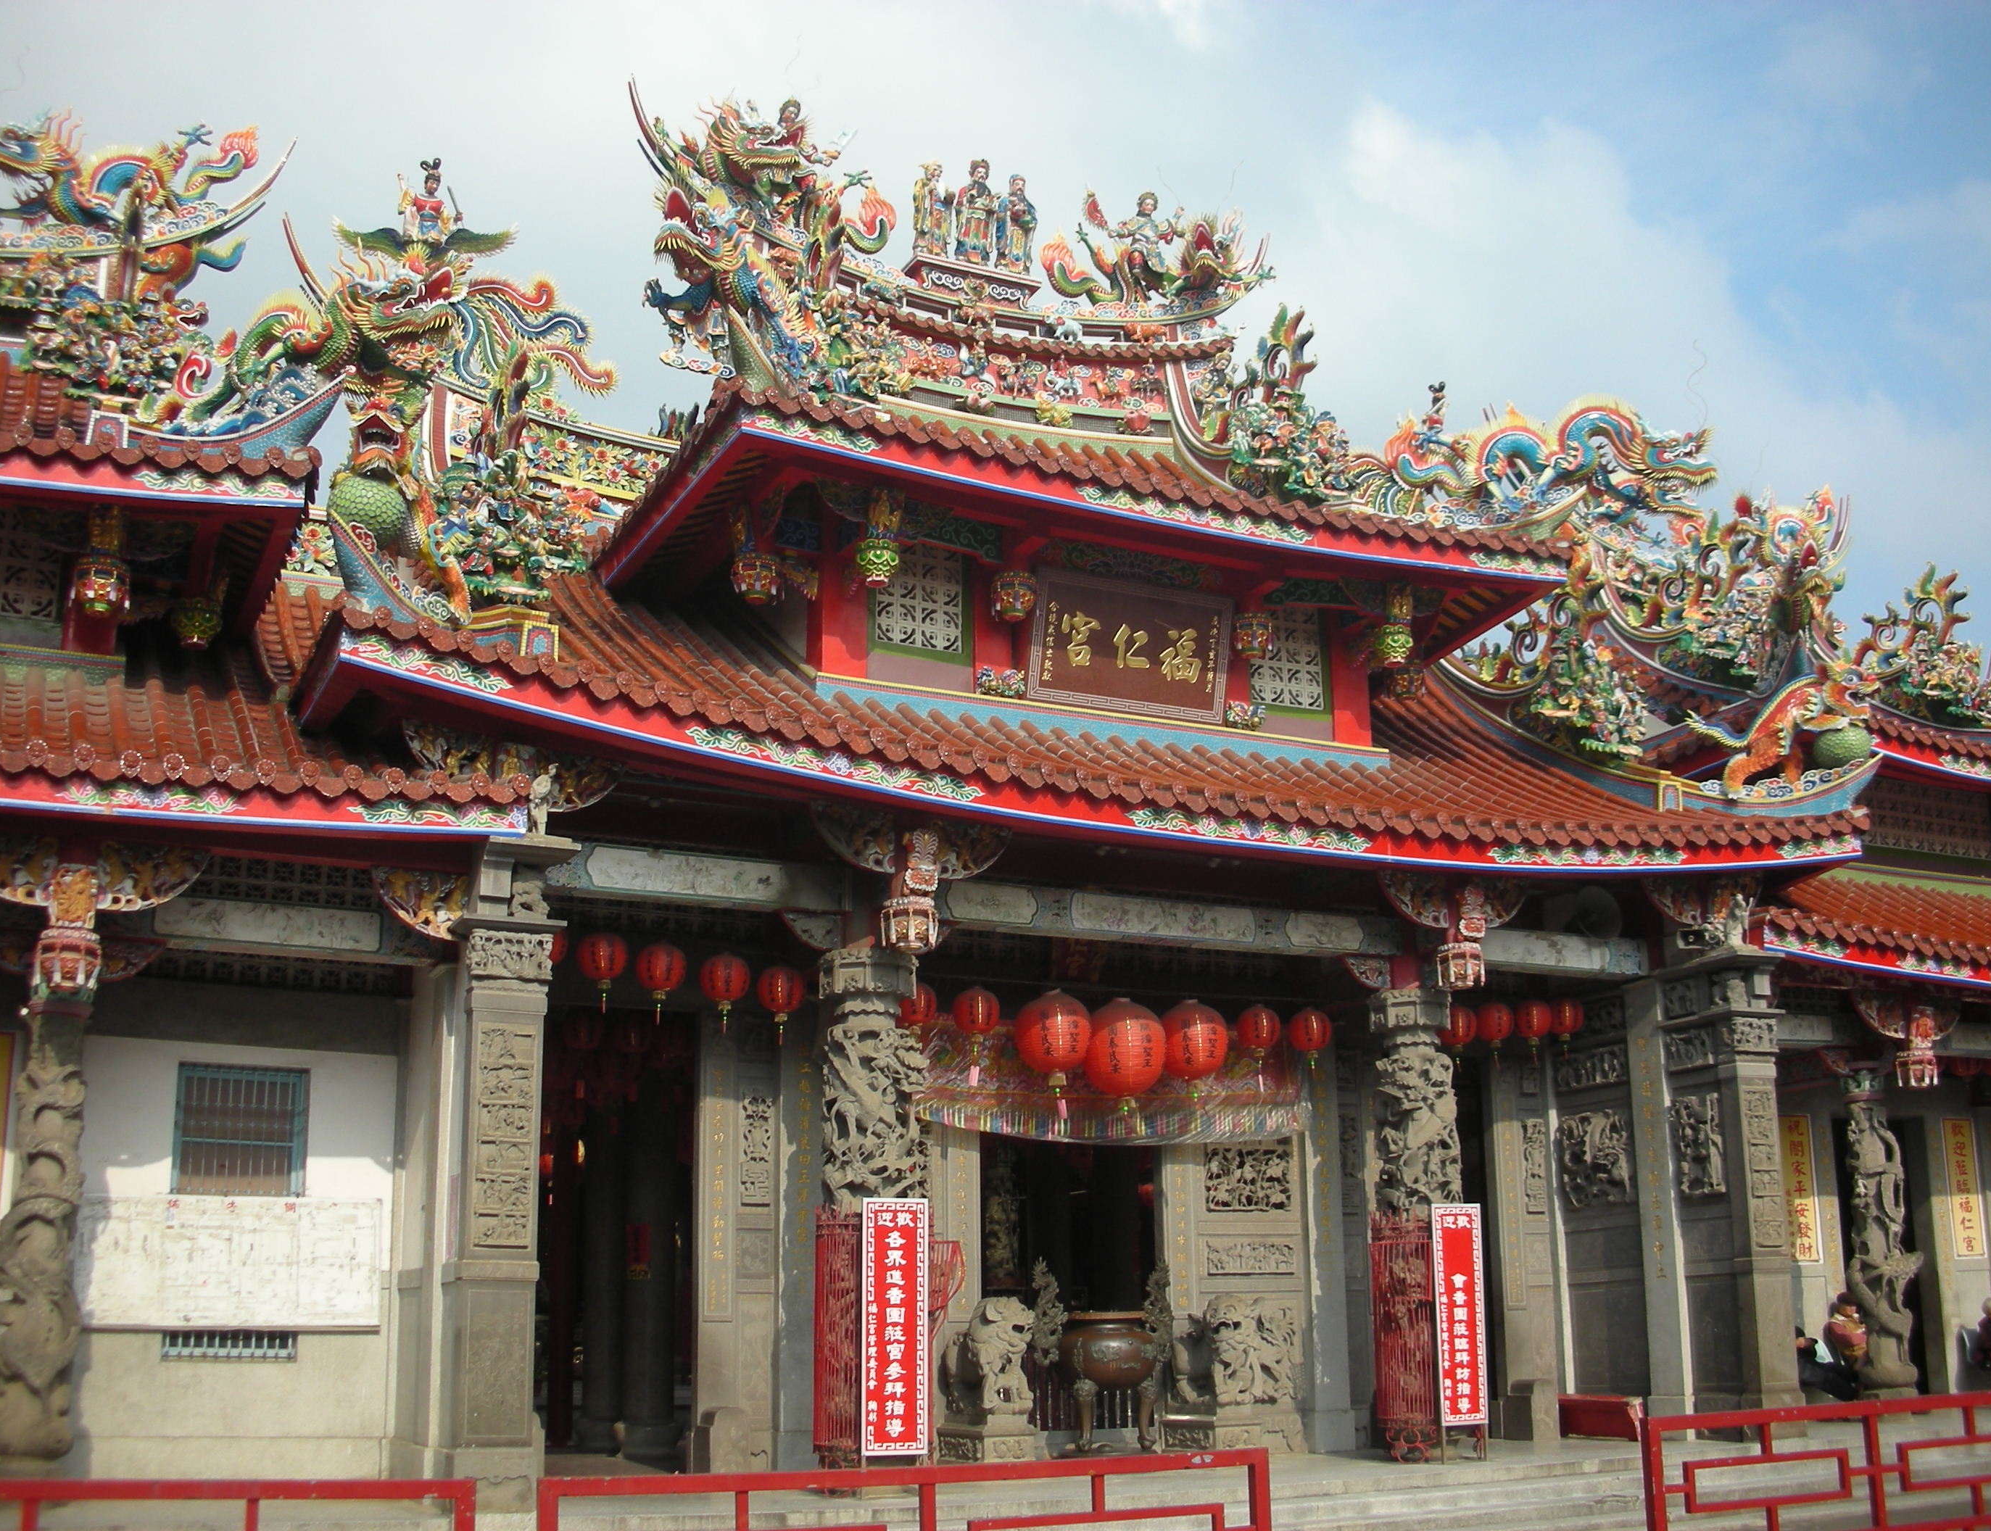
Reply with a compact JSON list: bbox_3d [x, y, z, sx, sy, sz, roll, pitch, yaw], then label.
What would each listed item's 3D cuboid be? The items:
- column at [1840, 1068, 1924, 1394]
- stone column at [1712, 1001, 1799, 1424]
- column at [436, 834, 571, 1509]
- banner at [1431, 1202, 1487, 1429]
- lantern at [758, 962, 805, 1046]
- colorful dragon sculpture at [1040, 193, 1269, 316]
[{"bbox_3d":[8.217,4.348,19.109,0.620,2.800,0.600,7,-16,-27],"label":"column"},{"bbox_3d":[6.555,3.933,17.919,0.530,3.620,0.500,7,-15,-29],"label":"stone column"},{"bbox_3d":[-3.274,2.635,13.530,0.673,4.456,0.638,7,-17,-25],"label":"column"},{"bbox_3d":[3.762,4.434,16.669,0.516,1.847,0.046,7,-17,-25],"label":"banner"},{"bbox_3d":[-1.588,1.778,15.341,0.355,0.600,0.355,-1,-14,0],"label":"lantern"},{"bbox_3d":[1.621,-5.205,21.085,2.550,0.980,0.600,7,-15,-29],"label":"colorful dragon sculpture"}]

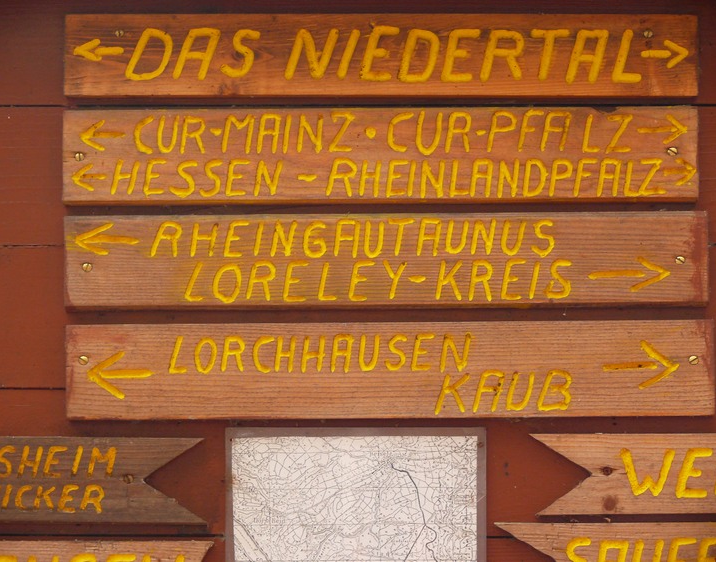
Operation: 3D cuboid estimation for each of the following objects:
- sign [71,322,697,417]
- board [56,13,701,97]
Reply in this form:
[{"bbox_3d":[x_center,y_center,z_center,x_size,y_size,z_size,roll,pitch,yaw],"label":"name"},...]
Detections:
[{"bbox_3d":[0.028,0.080,2.369,0.564,0.084,0.020,0,-15,1],"label":"sign"},{"bbox_3d":[0.021,-0.200,2.442,0.568,0.077,0.020,0,-14,1],"label":"board"}]

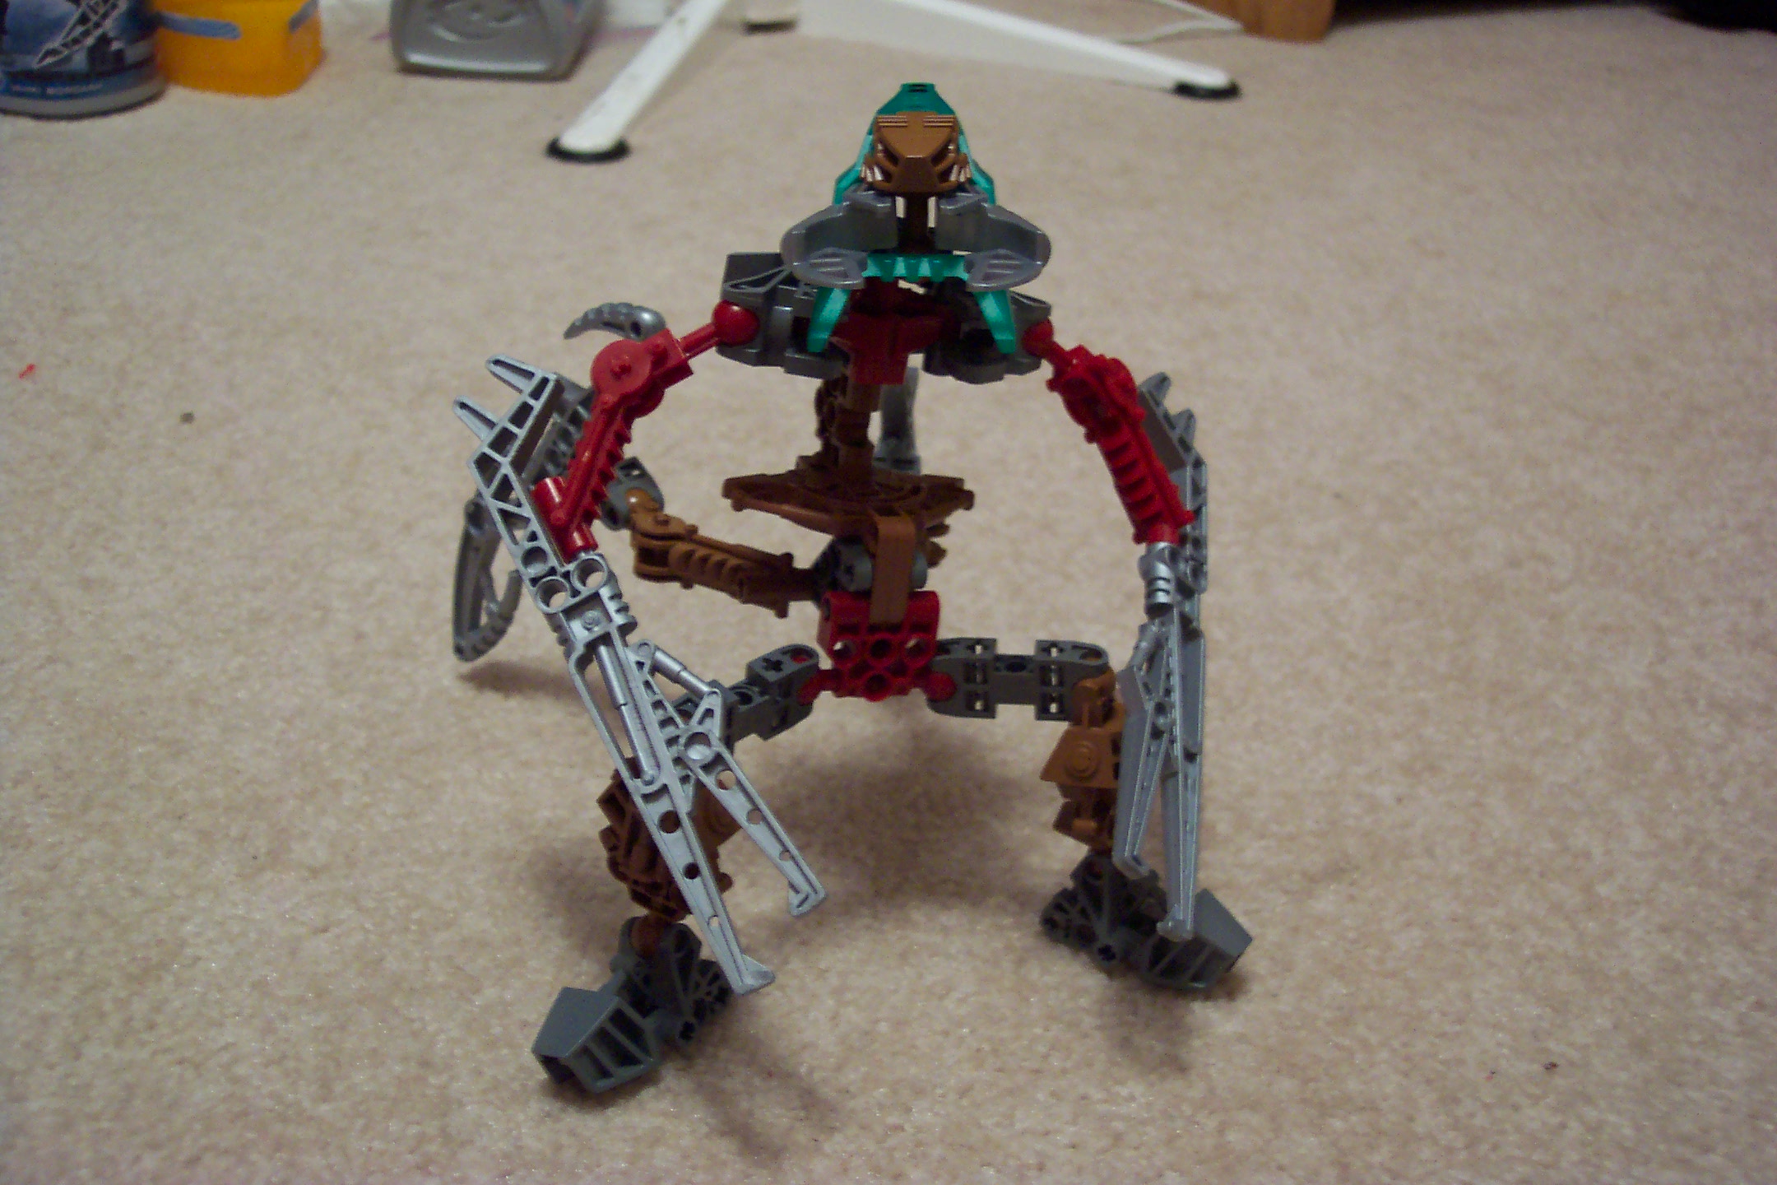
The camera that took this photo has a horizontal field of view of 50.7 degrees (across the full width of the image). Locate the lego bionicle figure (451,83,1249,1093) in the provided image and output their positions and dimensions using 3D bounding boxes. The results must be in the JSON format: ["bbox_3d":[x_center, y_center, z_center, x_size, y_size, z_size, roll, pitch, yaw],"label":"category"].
[{"bbox_3d":[-0.019,-0.013,0.397,0.167,0.190,0.182,-4,33,-7],"label":"lego bionicle figure"}]

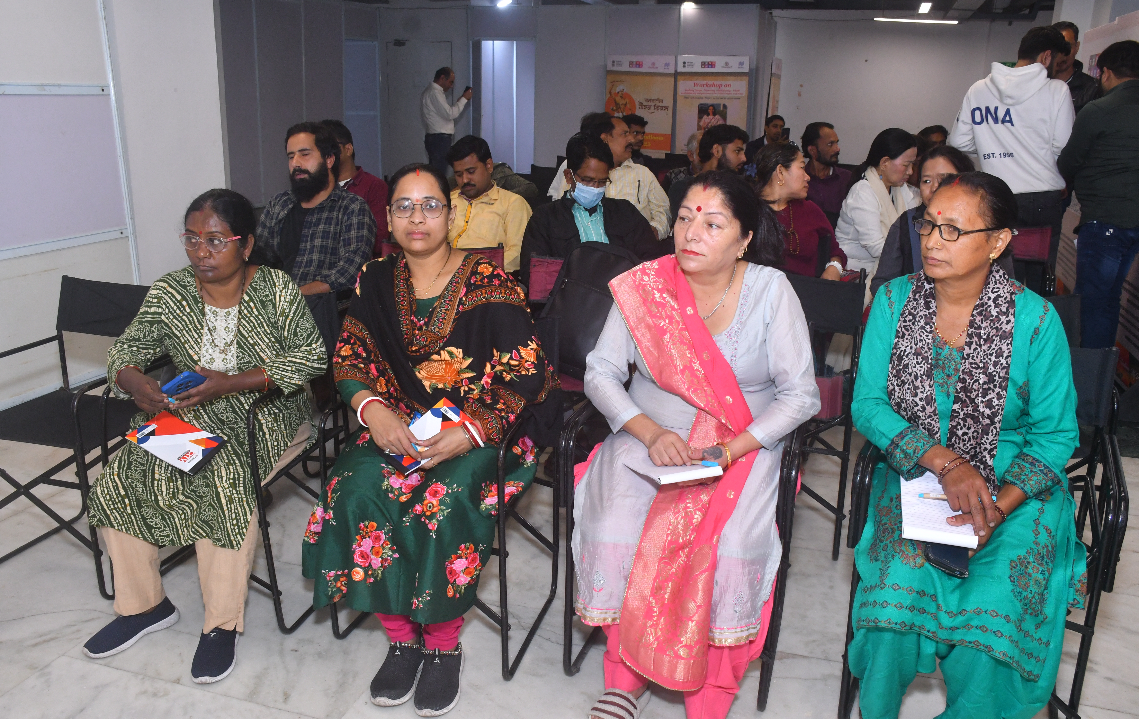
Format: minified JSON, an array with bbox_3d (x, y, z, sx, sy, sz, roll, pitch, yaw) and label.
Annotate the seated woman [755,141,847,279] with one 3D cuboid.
[{"bbox_3d":[0.834,-0.223,3.717,0.520,1.200,0.720,2,16,4],"label":"seated woman"}]

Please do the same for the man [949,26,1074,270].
[{"bbox_3d":[2.001,-0.603,4.367,0.540,1.750,0.380,15,21,41],"label":"man"}]

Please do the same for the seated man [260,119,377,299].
[{"bbox_3d":[-0.927,-0.191,3.371,0.530,1.270,0.740,6,17,16],"label":"seated man"}]

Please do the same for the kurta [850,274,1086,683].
[{"bbox_3d":[0.921,0.254,2.244,0.580,0.830,0.630,5,16,15],"label":"kurta"}]

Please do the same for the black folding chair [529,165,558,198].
[{"bbox_3d":[-0.104,-0.932,6.806,0.510,0.840,0.470,6,17,16],"label":"black folding chair"}]

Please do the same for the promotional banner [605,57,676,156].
[{"bbox_3d":[0.788,-2.476,10.828,0.780,1.890,0.120,0,15,-3],"label":"promotional banner"}]

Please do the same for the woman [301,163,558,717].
[{"bbox_3d":[-0.323,0.147,2.310,0.570,1.220,0.670,3,16,7],"label":"woman"}]

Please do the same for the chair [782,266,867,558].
[{"bbox_3d":[0.678,0.135,3.108,0.500,0.840,0.470,6,17,16],"label":"chair"}]

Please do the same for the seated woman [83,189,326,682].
[{"bbox_3d":[-1.032,0.121,2.621,0.590,1.180,0.720,5,16,16],"label":"seated woman"}]

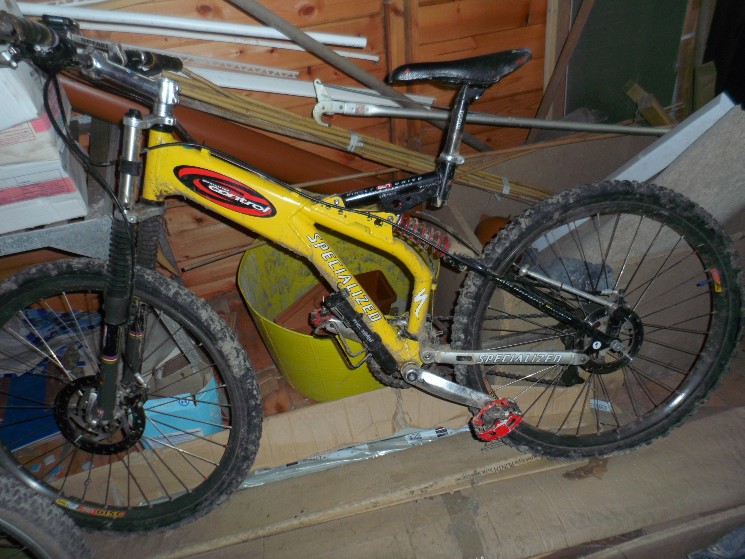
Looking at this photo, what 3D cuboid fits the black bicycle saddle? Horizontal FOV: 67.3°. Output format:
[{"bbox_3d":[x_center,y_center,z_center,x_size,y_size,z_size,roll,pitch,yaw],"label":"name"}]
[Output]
[{"bbox_3d":[0.167,-0.393,1.067,0.270,0.066,0.145,-9,18,-2],"label":"black bicycle saddle"}]

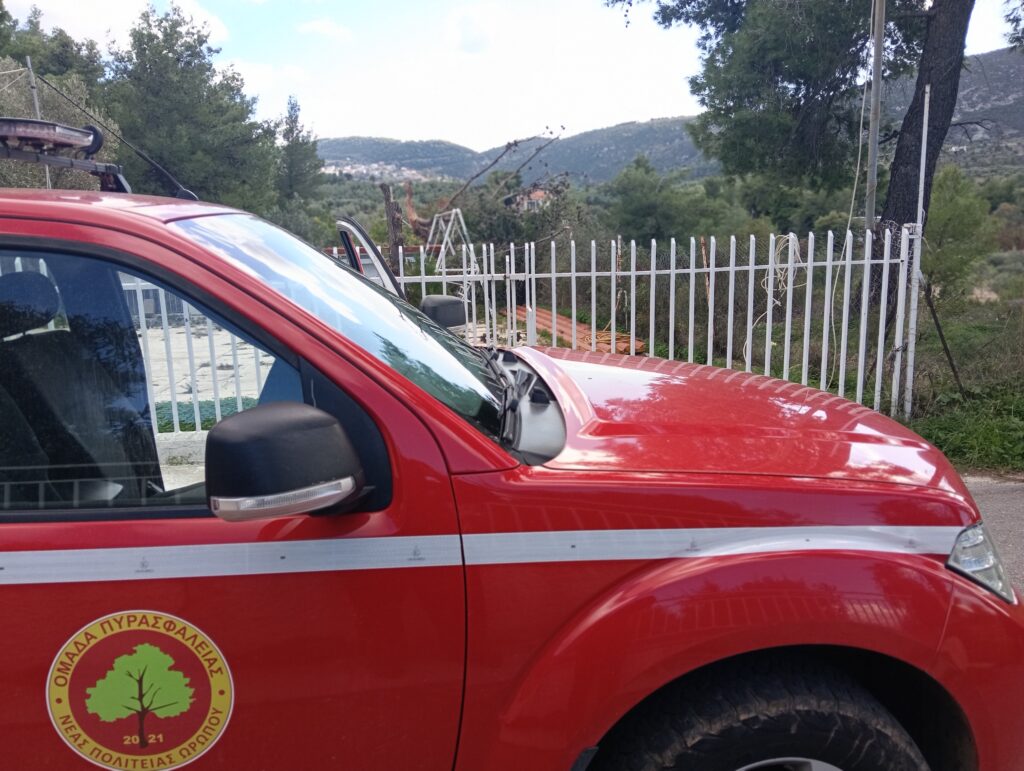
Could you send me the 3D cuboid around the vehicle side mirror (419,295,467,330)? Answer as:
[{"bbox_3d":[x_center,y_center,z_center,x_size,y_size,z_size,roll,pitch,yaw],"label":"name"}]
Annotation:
[{"bbox_3d":[-0.305,-0.314,3.510,0.215,0.180,0.130,-6,12,-27],"label":"vehicle side mirror"}]

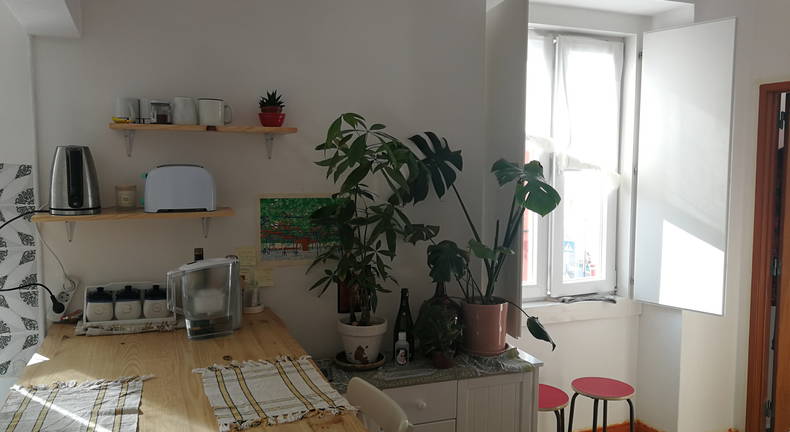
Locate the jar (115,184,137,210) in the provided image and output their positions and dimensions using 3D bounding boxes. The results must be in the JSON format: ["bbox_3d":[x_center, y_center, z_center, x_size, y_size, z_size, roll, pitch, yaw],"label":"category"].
[{"bbox_3d":[-0.922,-0.059,2.113,0.066,0.090,0.066,-2,5,-22],"label":"jar"}]

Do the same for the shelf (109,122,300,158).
[{"bbox_3d":[-0.673,-0.259,2.194,0.615,0.103,0.204,-2,4,-22],"label":"shelf"}]

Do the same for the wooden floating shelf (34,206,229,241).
[{"bbox_3d":[-0.861,0.039,2.095,0.600,0.109,0.222,-2,5,-22],"label":"wooden floating shelf"}]

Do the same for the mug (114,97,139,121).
[{"bbox_3d":[-0.880,-0.344,2.031,0.082,0.094,0.105,-3,5,-36],"label":"mug"}]

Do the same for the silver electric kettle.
[{"bbox_3d":[-1.056,-0.117,2.037,0.165,0.228,0.189,-2,5,-27],"label":"silver electric kettle"}]

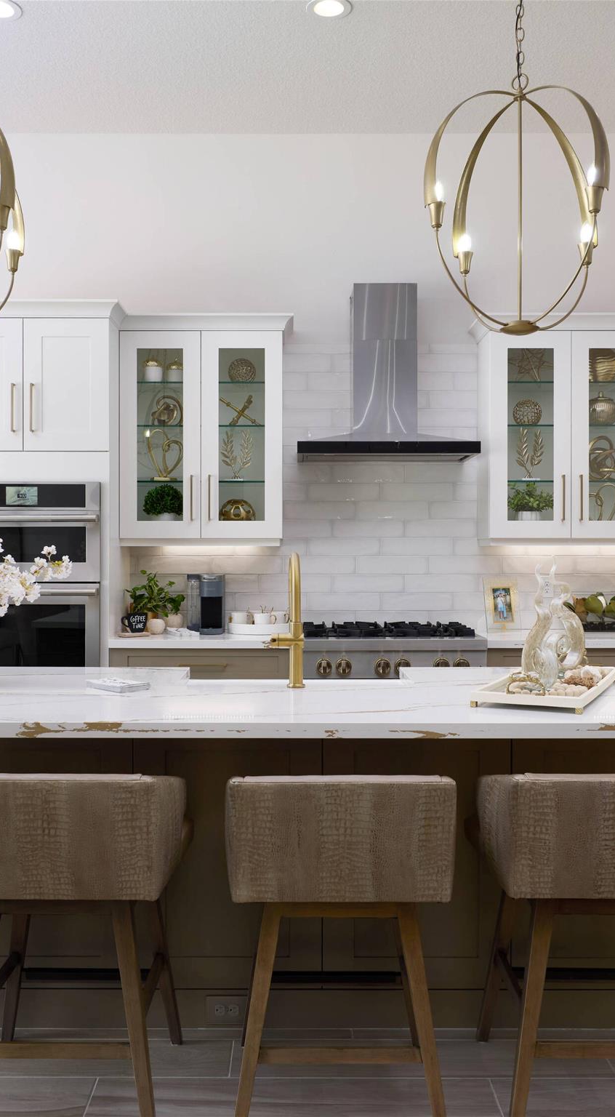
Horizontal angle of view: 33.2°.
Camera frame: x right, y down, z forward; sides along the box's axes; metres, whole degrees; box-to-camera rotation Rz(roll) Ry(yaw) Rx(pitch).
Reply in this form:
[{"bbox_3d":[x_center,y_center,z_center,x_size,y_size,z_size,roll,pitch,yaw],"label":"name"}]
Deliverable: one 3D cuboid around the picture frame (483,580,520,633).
[{"bbox_3d":[1.018,0.250,5.450,0.185,0.295,0.030,0,-14,-5],"label":"picture frame"}]

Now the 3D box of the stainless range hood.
[{"bbox_3d":[0.405,-0.971,5.387,0.910,0.898,0.520,0,1,-1],"label":"stainless range hood"}]

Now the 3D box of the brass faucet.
[{"bbox_3d":[-0.063,0.190,3.330,0.115,0.417,0.250,0,0,-3],"label":"brass faucet"}]

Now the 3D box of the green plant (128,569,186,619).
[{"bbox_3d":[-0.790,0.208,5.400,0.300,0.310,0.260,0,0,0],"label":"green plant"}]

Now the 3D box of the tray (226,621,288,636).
[{"bbox_3d":[-0.244,0.365,5.416,0.336,0.058,0.330,0,1,-1],"label":"tray"}]

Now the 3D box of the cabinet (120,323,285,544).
[{"bbox_3d":[-0.545,-0.632,5.490,0.845,1.100,0.360,0,0,0],"label":"cabinet"}]

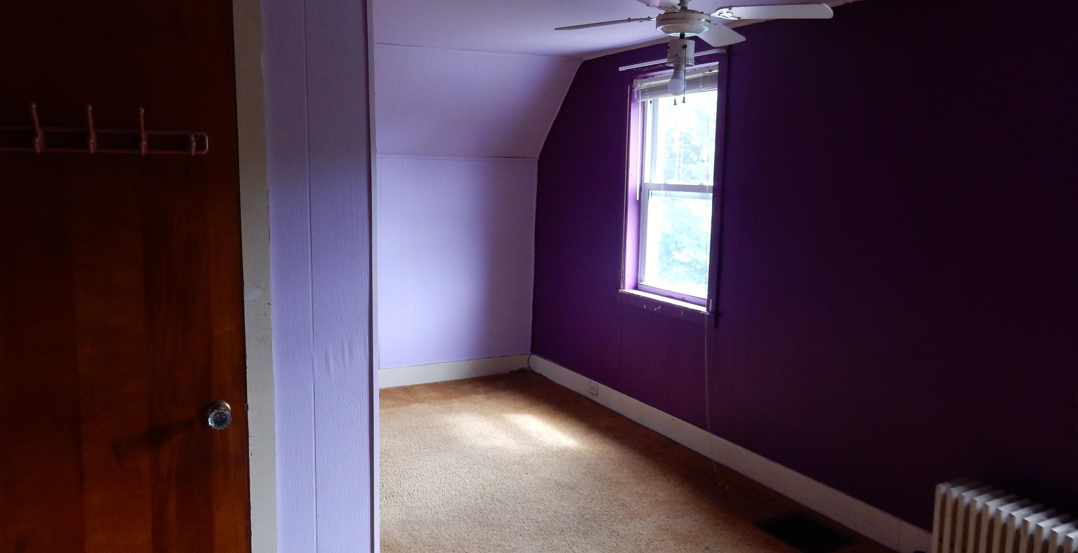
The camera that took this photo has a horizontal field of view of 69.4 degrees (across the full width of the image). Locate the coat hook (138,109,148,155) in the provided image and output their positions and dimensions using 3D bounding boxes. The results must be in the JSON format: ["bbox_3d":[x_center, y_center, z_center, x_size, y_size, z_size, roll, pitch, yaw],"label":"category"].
[{"bbox_3d":[-0.883,-0.321,1.734,0.017,0.102,0.070,-3,9,-28],"label":"coat hook"}]

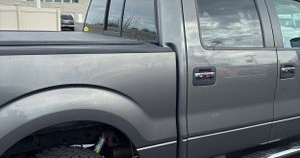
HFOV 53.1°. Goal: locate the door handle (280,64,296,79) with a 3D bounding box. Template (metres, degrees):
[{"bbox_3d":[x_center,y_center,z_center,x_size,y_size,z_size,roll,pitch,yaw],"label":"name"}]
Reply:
[{"bbox_3d":[1.254,-0.063,2.715,0.218,0.137,0.060,-4,11,-30],"label":"door handle"}]

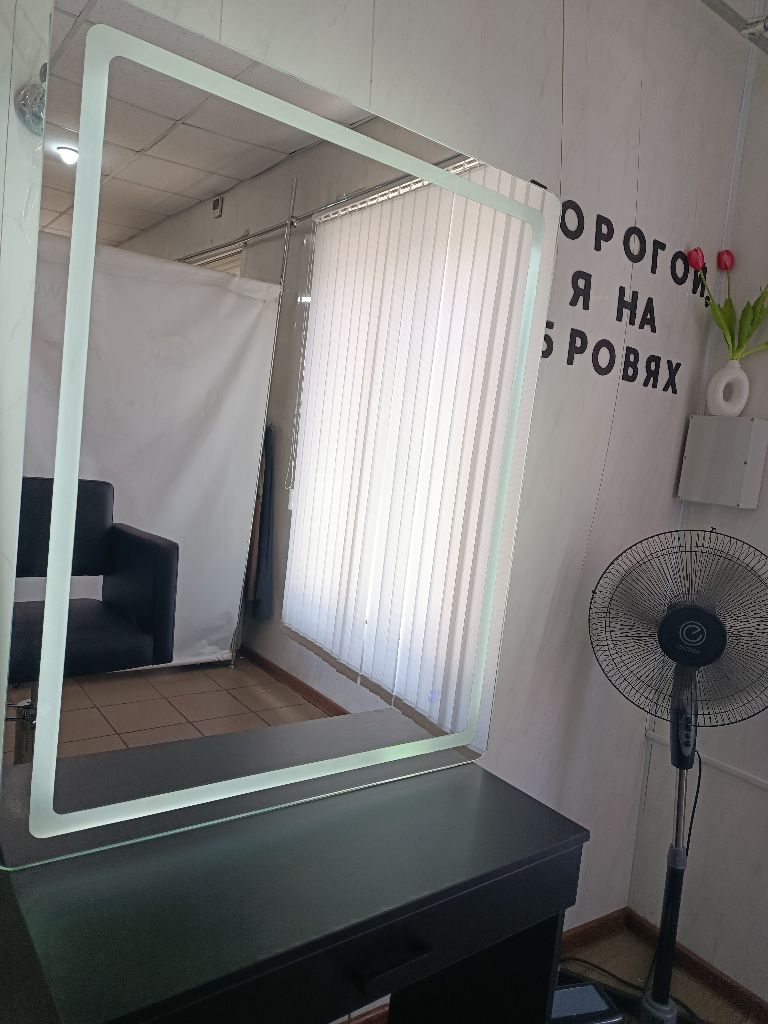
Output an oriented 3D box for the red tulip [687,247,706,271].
[{"bbox_3d":[0.767,-0.621,1.742,0.039,0.057,0.039,-11,12,27],"label":"red tulip"}]

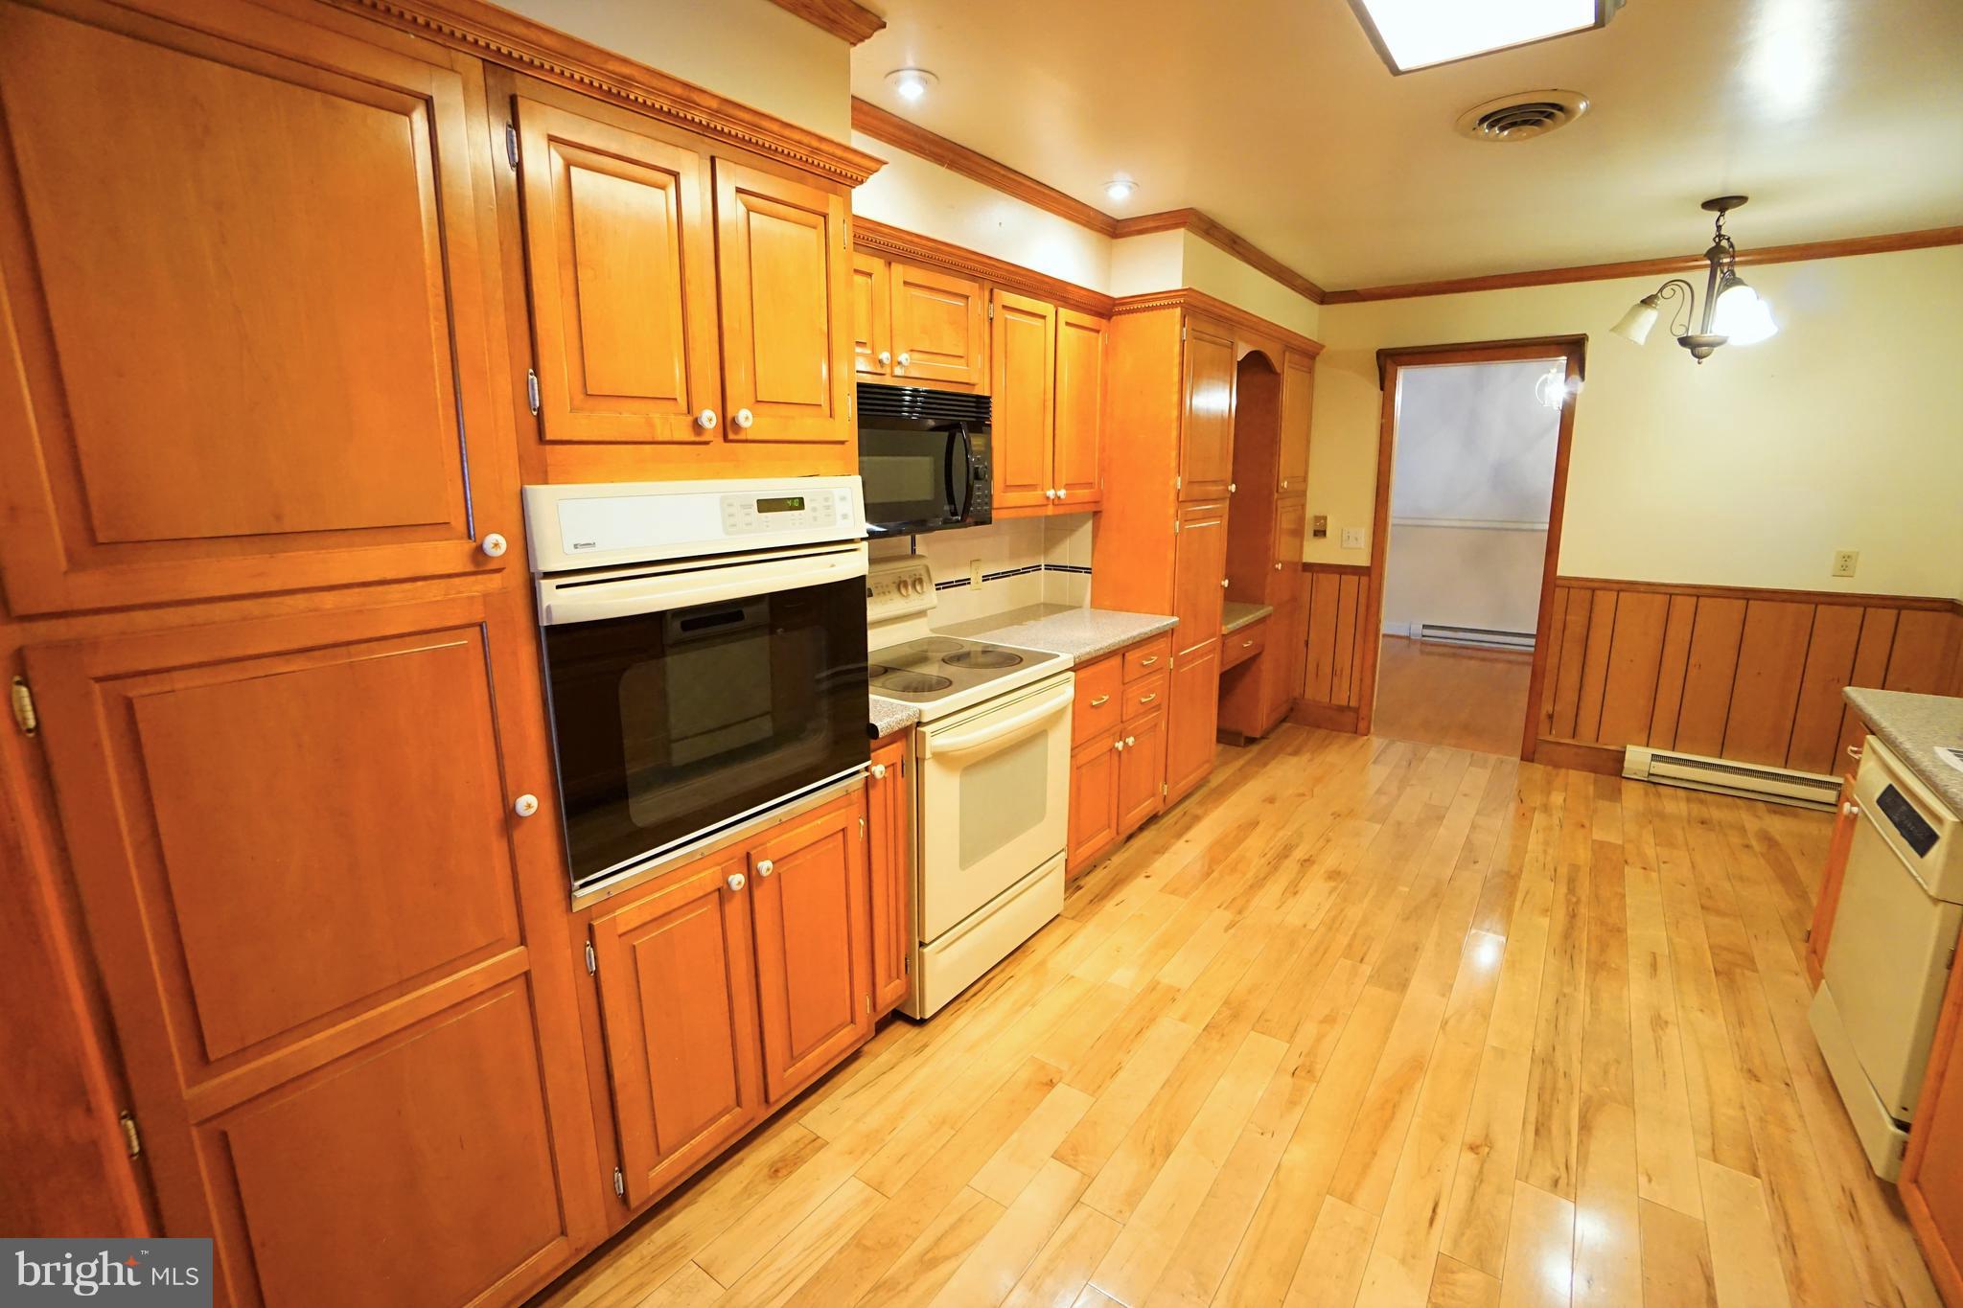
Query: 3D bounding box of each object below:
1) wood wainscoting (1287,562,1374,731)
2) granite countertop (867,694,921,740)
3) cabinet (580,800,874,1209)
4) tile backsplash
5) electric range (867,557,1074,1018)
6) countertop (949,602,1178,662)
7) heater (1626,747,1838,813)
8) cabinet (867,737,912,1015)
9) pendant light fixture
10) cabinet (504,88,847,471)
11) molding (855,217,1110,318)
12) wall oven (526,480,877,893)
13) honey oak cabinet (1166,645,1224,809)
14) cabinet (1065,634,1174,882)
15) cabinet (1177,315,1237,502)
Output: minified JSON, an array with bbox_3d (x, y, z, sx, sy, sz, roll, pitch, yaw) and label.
[{"bbox_3d":[2.071,-0.039,4.874,0.390,0.982,0.040,9,15,36],"label":"wood wainscoting"},{"bbox_3d":[-0.471,0.137,2.244,0.660,0.040,0.152,9,15,36],"label":"granite countertop"},{"bbox_3d":[-0.738,0.718,2.026,0.610,0.703,0.748,9,15,36],"label":"cabinet"},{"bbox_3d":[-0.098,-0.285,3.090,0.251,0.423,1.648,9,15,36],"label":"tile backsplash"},{"bbox_3d":[-0.170,0.344,2.643,0.700,1.200,0.755,9,15,36],"label":"electric range"},{"bbox_3d":[0.302,-0.102,3.304,0.670,0.039,0.907,9,15,36],"label":"countertop"},{"bbox_3d":[3.584,0.598,3.854,0.870,0.171,0.070,9,15,36],"label":"heater"},{"bbox_3d":[-0.477,0.562,2.343,0.613,0.833,0.152,9,15,36],"label":"cabinet"},{"bbox_3d":[2.617,-1.343,2.987,0.485,0.544,0.490,9,15,36],"label":"pendant light fixture"},{"bbox_3d":[-0.747,-0.676,1.730,0.625,0.602,0.741,9,15,36],"label":"cabinet"},{"bbox_3d":[0.025,-1.257,2.695,0.075,0.093,1.776,9,15,36],"label":"molding"},{"bbox_3d":[-0.712,-0.014,1.816,0.595,0.730,0.747,9,15,36],"label":"wall oven"},{"bbox_3d":[0.748,0.264,3.950,0.605,0.710,0.585,9,15,36],"label":"honey oak cabinet"},{"bbox_3d":[0.303,0.325,3.400,0.620,0.835,0.900,9,15,36],"label":"cabinet"},{"bbox_3d":[0.754,-1.065,3.717,0.605,0.728,0.617,9,15,36],"label":"cabinet"}]

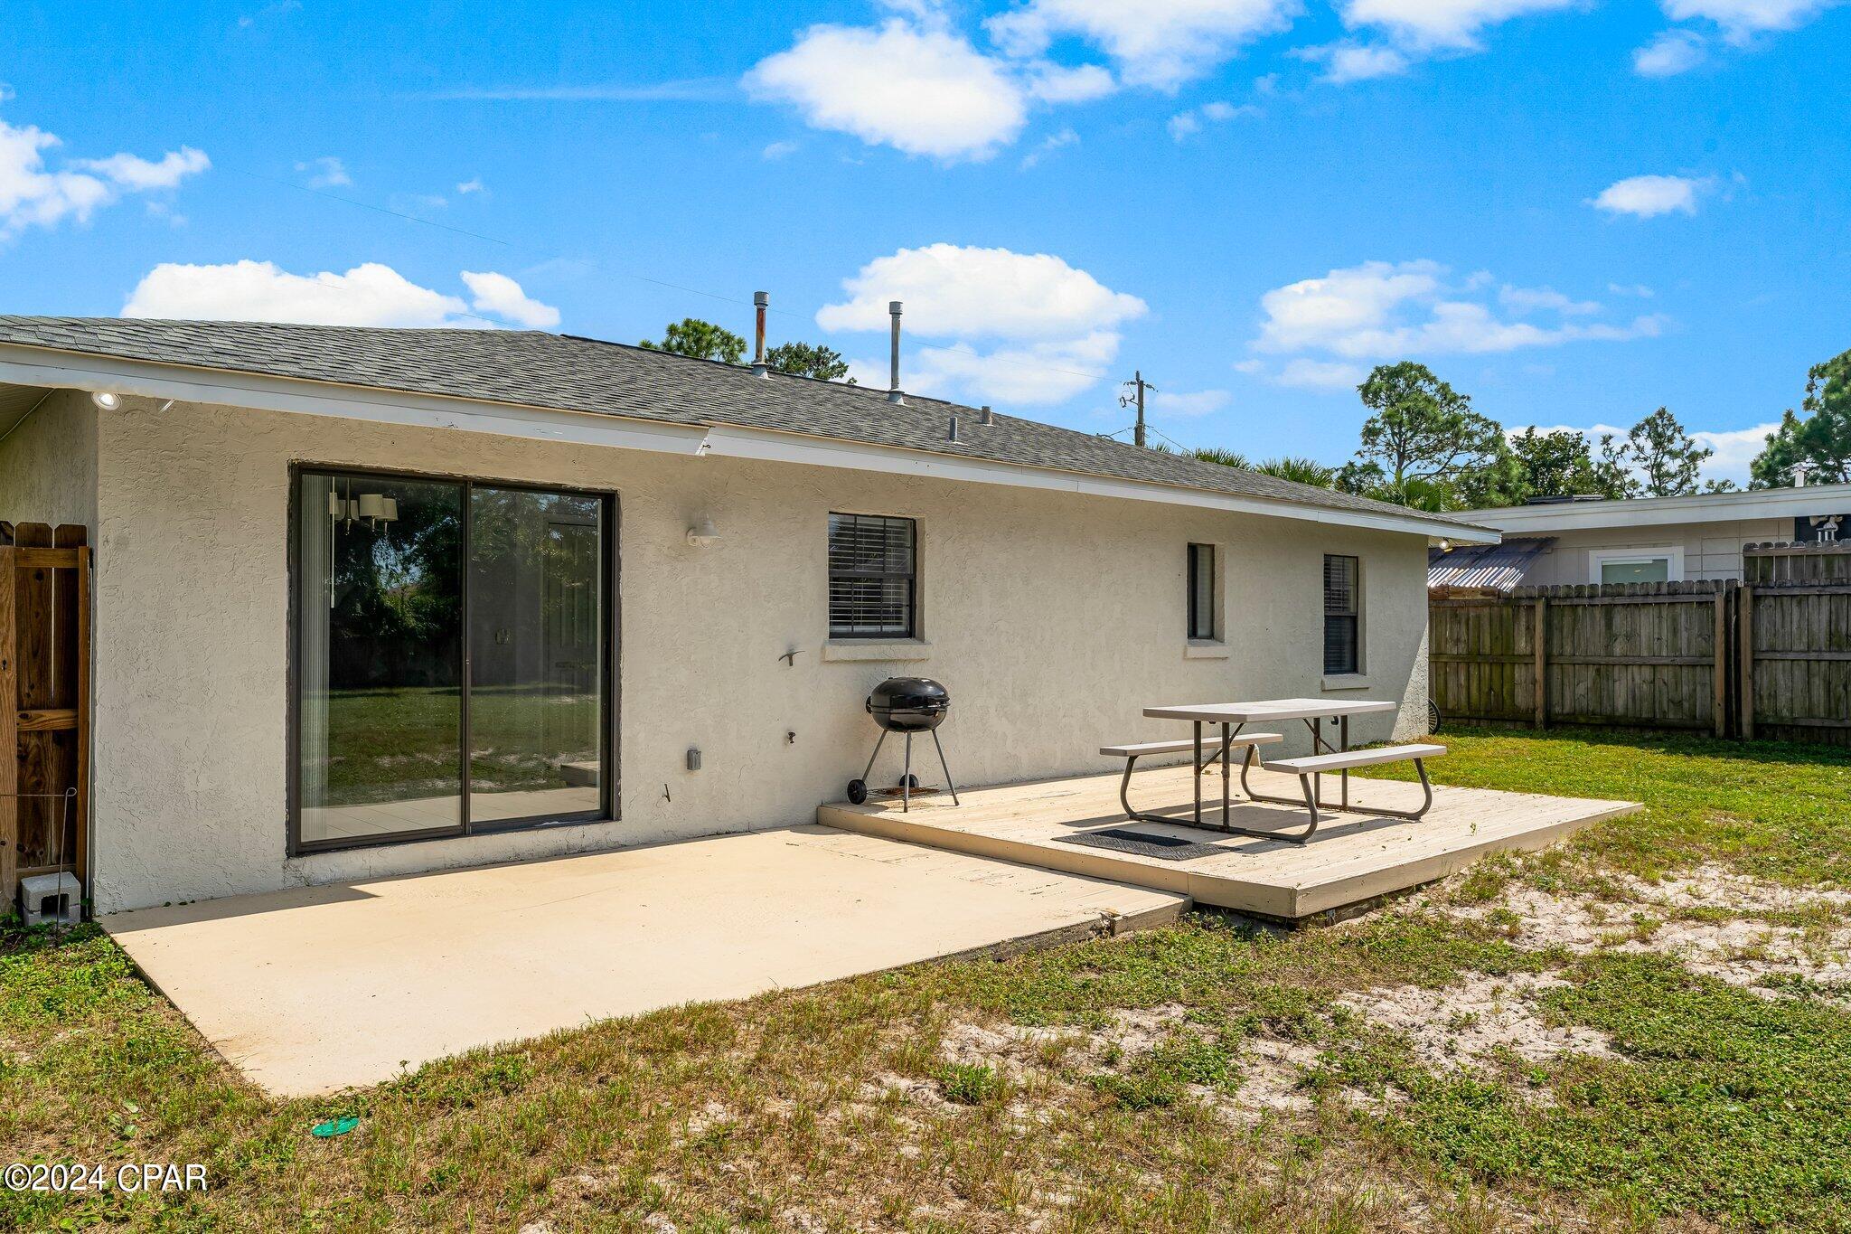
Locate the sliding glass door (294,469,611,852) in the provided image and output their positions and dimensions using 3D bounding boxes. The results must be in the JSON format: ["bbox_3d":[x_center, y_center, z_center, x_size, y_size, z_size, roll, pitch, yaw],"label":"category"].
[{"bbox_3d":[-2.619,0.238,7.066,1.836,2.017,0.098,1,-1,-42],"label":"sliding glass door"}]

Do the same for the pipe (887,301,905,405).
[{"bbox_3d":[-0.315,-2.797,13.081,0.156,1.087,0.156,1,-1,-42],"label":"pipe"}]

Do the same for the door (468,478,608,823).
[{"bbox_3d":[-2.304,0.227,7.397,0.924,1.956,0.046,1,-1,-42],"label":"door"}]

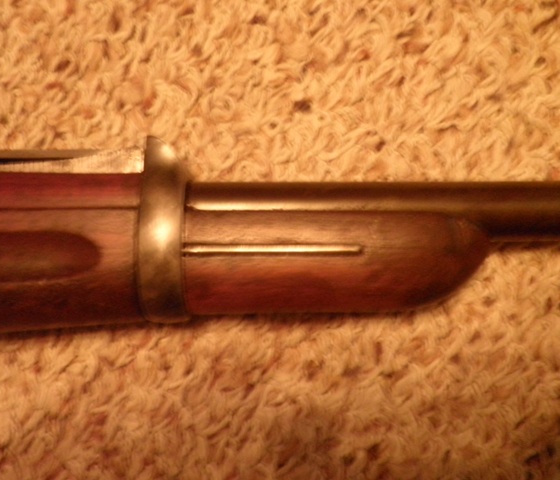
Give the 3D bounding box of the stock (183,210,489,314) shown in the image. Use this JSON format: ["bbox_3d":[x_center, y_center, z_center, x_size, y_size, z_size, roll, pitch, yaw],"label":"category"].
[{"bbox_3d":[0.018,0.007,0.175,0.092,0.033,0.032,0,90,0],"label":"stock"}]

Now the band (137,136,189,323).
[{"bbox_3d":[-0.034,-0.003,0.175,0.014,0.035,0.057,0,90,0],"label":"band"}]

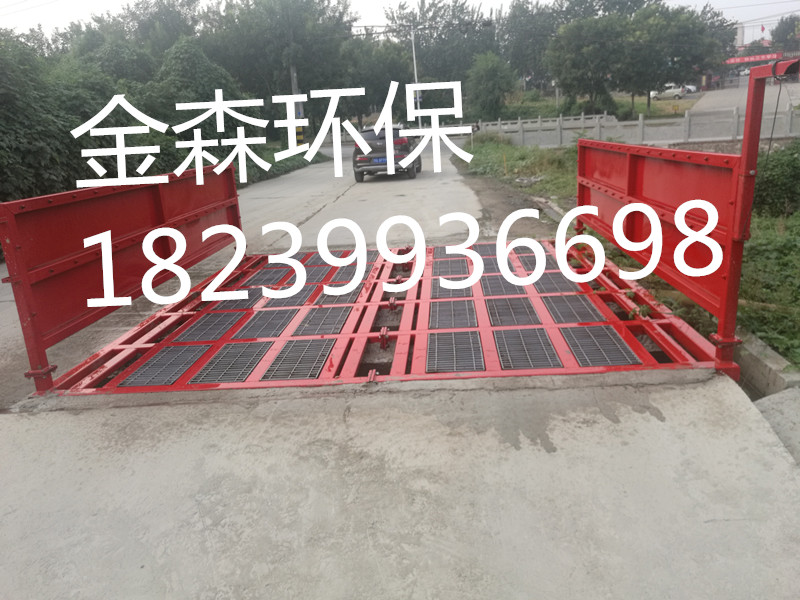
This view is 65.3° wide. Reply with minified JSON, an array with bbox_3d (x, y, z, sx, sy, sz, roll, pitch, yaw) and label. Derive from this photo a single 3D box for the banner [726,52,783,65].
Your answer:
[{"bbox_3d":[47.153,-32.096,83.000,6.600,0.700,0.100,12,22,42],"label":"banner"}]

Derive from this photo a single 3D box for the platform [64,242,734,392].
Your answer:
[{"bbox_3d":[-0.037,0.020,4.766,3.481,0.200,3.395,-3,16,5],"label":"platform"}]

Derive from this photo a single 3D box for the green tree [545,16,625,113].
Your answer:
[{"bbox_3d":[14.192,-18.115,48.000,5.600,6.900,5.400,1,17,16],"label":"green tree"}]

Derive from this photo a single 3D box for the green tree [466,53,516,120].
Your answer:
[{"bbox_3d":[6.962,-16.385,48.000,3.500,5.000,3.400,-1,17,9],"label":"green tree"}]

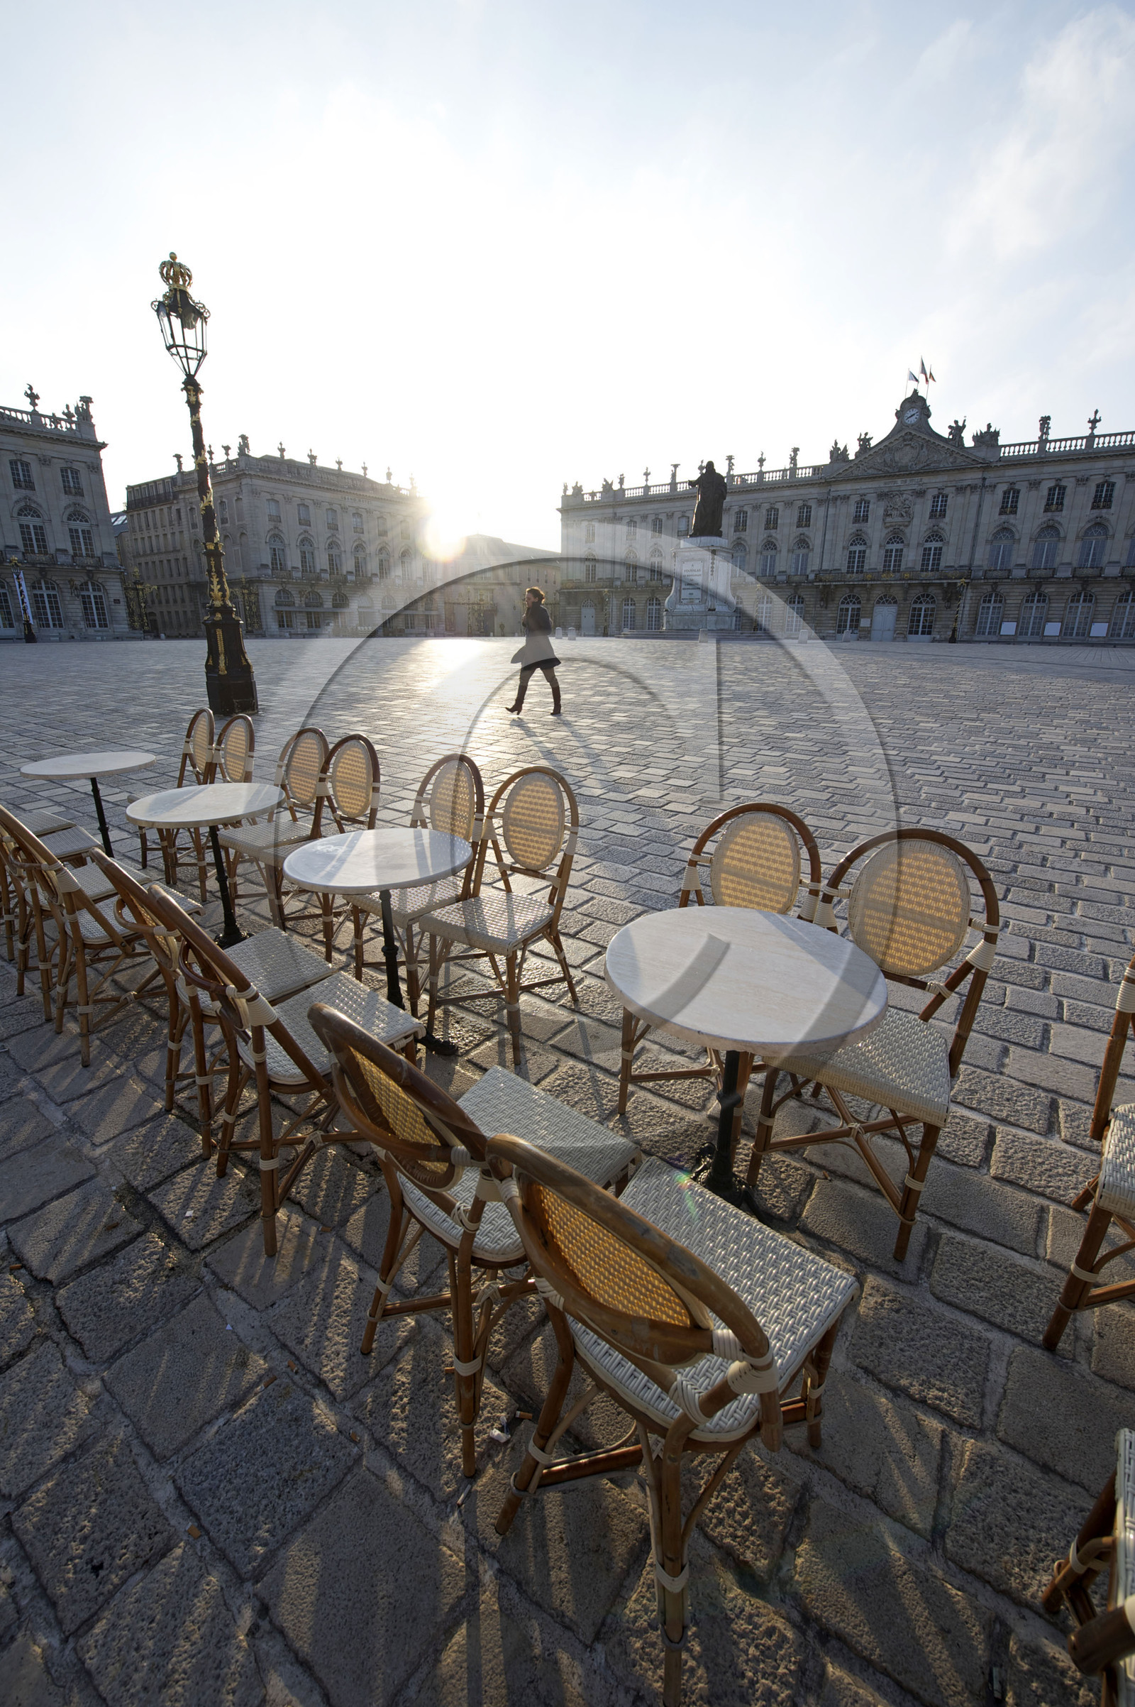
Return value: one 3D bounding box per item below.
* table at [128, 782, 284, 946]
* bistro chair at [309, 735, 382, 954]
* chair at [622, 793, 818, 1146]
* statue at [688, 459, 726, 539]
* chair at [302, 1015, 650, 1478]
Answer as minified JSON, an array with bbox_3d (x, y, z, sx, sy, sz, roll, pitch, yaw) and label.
[{"bbox_3d":[-1.612,0.095,3.111,0.635,0.725,0.635,15,25,37],"label":"table"},{"bbox_3d":[-1.138,-0.068,3.223,0.445,0.940,0.530,12,23,31],"label":"bistro chair"},{"bbox_3d":[0.463,0.364,1.992,0.445,0.940,0.530,17,26,39],"label":"chair"},{"bbox_3d":[8.475,-21.583,40.355,1.750,4.204,1.400,14,23,34],"label":"statue"},{"bbox_3d":[-0.174,0.618,1.312,0.445,0.940,0.530,16,26,38],"label":"chair"}]

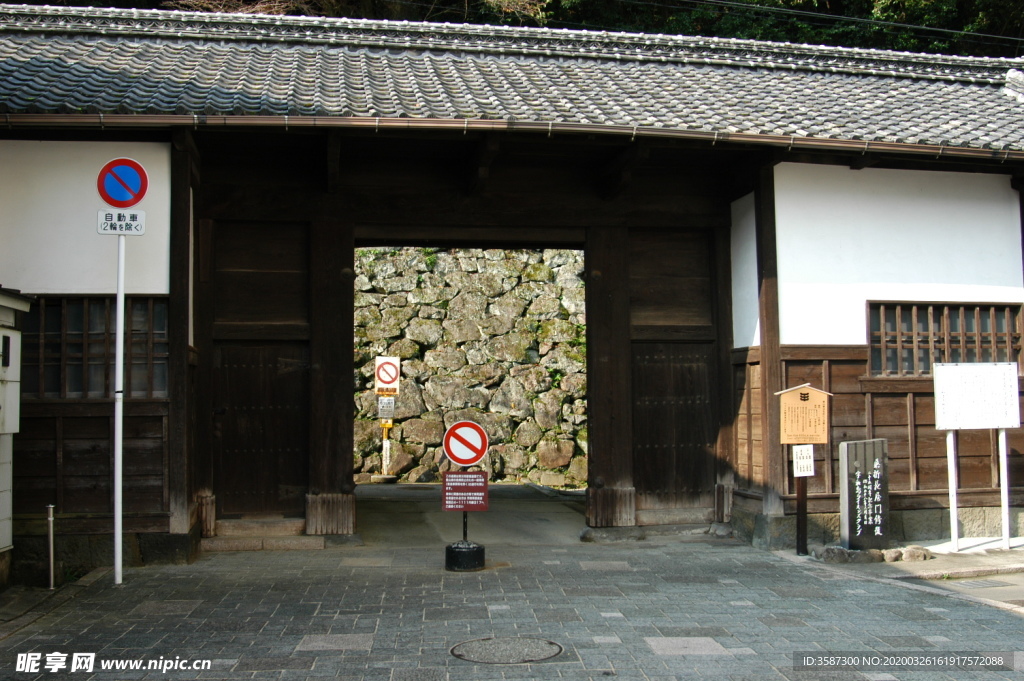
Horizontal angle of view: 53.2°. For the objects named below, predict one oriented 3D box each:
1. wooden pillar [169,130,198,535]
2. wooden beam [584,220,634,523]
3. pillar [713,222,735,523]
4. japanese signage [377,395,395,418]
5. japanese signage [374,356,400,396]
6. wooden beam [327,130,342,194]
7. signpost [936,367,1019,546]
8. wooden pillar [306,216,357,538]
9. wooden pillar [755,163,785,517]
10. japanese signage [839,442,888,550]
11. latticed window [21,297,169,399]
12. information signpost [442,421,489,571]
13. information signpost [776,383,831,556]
[{"bbox_3d":[-3.225,-0.060,9.968,0.176,3.844,0.176,0,-3,-9],"label":"wooden pillar"},{"bbox_3d":[1.089,0.394,11.557,0.487,3.375,0.238,0,-3,-9],"label":"wooden beam"},{"bbox_3d":[2.369,0.340,11.602,0.200,3.360,0.200,0,-3,-10],"label":"pillar"},{"bbox_3d":[-2.117,1.136,17.300,0.260,0.360,0.030,-1,-3,0],"label":"japanese signage"},{"bbox_3d":[-2.113,0.597,17.300,0.420,0.640,0.040,-1,-3,0],"label":"japanese signage"},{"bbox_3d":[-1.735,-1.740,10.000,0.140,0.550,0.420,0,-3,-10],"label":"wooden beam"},{"bbox_3d":[4.679,1.166,10.295,0.893,1.887,0.103,0,-3,-9],"label":"signpost"},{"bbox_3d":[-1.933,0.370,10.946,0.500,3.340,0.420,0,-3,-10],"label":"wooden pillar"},{"bbox_3d":[2.755,-0.029,10.957,0.174,3.772,0.176,0,-3,-9],"label":"wooden pillar"},{"bbox_3d":[3.515,1.552,10.236,0.417,1.092,0.186,0,-3,-9],"label":"japanese signage"},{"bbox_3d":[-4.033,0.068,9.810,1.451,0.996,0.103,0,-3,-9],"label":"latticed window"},{"bbox_3d":[-0.424,1.371,9.215,0.415,1.360,0.360,-1,-3,0],"label":"information signpost"},{"bbox_3d":[2.794,1.238,9.834,0.530,1.640,0.130,0,-3,-14],"label":"information signpost"}]

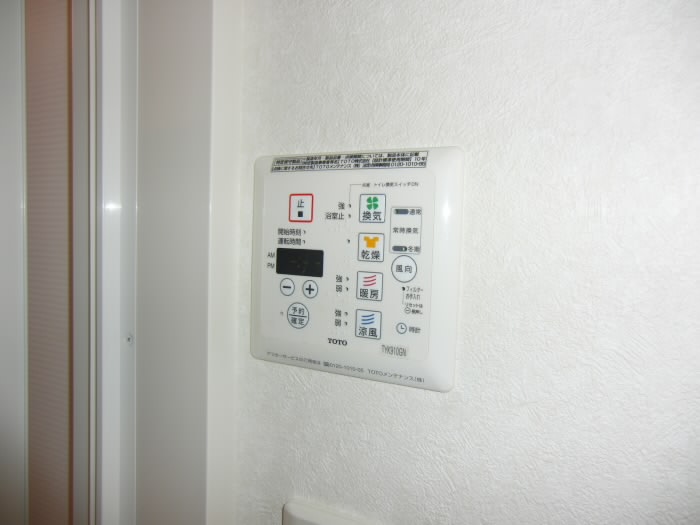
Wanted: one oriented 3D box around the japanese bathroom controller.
[{"bbox_3d":[-0.004,0.001,0.266,0.124,0.123,0.010,4,4,25],"label":"japanese bathroom controller"}]

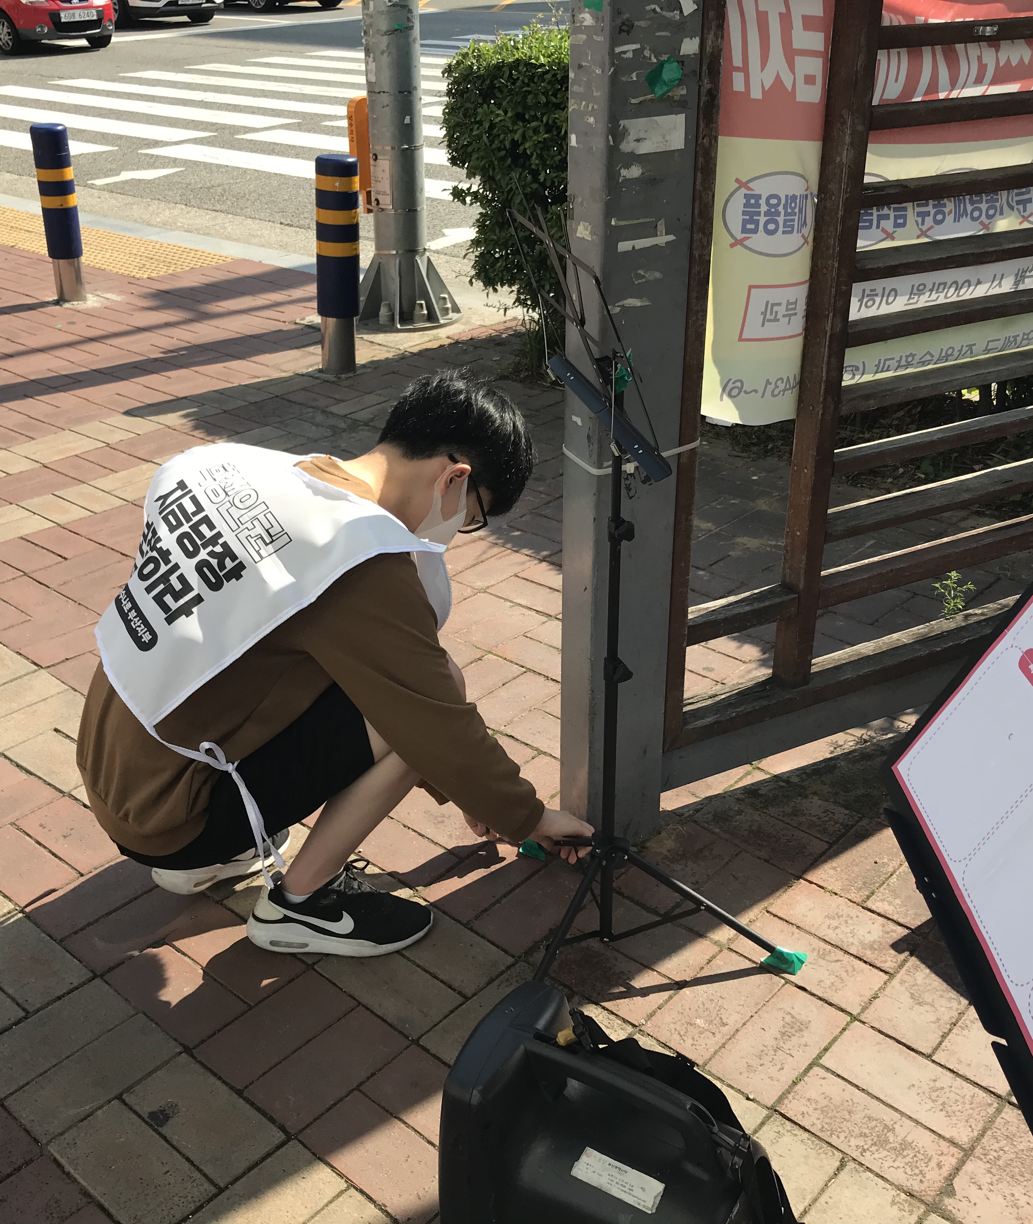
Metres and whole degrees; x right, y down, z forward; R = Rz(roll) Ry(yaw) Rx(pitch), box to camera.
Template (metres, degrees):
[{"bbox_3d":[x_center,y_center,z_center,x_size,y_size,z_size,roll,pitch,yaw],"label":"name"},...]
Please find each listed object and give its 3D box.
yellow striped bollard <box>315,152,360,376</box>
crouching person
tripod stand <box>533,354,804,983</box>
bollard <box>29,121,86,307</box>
[{"bbox_3d":[-0.663,-1.283,4.914,0.157,0.777,0.157,-1,27,-7],"label":"yellow striped bollard"},{"bbox_3d":[-0.282,0.085,2.045,0.800,0.905,0.500,-5,27,-10],"label":"crouching person"},{"bbox_3d":[0.137,0.072,1.948,0.510,1.020,0.510,-7,27,-12],"label":"tripod stand"},{"bbox_3d":[-2.043,-1.782,5.922,0.156,0.750,0.156,-8,28,-17],"label":"bollard"}]

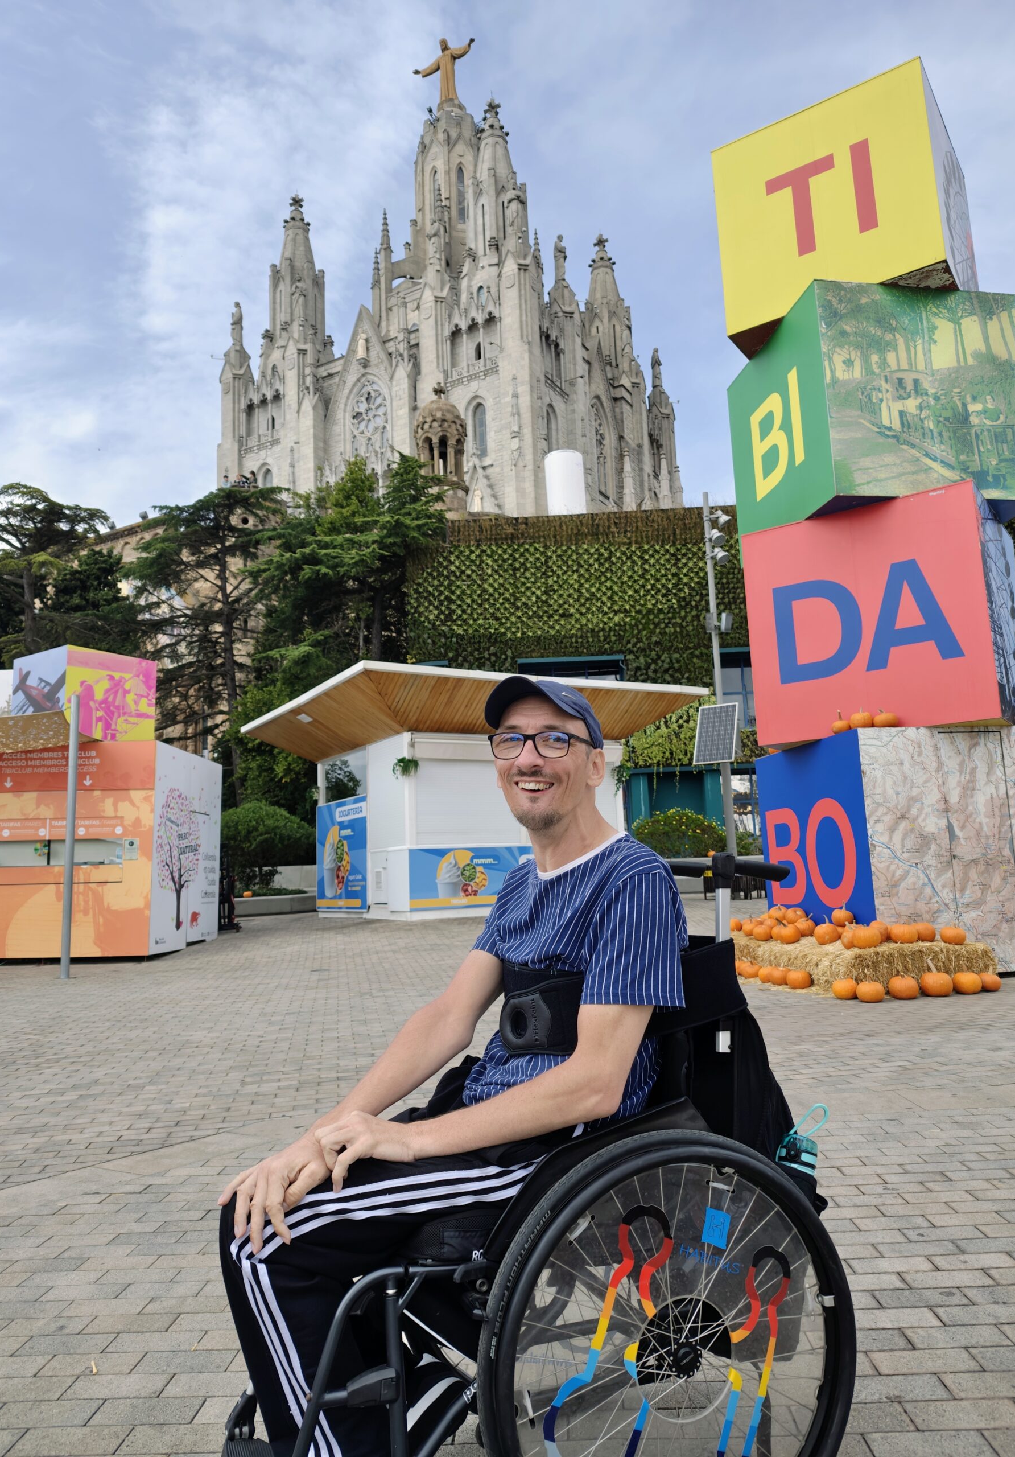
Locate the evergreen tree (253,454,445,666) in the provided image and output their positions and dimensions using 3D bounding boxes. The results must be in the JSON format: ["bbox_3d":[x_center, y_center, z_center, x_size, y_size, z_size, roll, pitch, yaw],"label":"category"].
[{"bbox_3d":[-4.313,-1.719,26.561,5.166,12.293,5.166,-2,-8,0],"label":"evergreen tree"}]

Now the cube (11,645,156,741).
[{"bbox_3d":[-6.638,-0.326,15.197,1.512,1.512,1.512,-7,-10,35],"label":"cube"}]

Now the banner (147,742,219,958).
[{"bbox_3d":[-4.986,1.884,15.113,0.100,2.954,3.172,-1,-8,0],"label":"banner"}]

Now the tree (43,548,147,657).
[{"bbox_3d":[-12.997,-0.292,30.444,3.691,11.281,3.691,-2,-8,0],"label":"tree"}]

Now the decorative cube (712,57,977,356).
[{"bbox_3d":[3.489,-4.801,9.836,2.000,2.000,2.000,-8,-10,34],"label":"decorative cube"}]

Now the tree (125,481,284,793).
[{"bbox_3d":[-8.160,-1.214,26.003,4.198,11.432,4.198,-2,-8,0],"label":"tree"}]

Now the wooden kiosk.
[{"bbox_3d":[-0.883,1.553,18.505,6.613,3.829,6.951,3,-10,-29],"label":"wooden kiosk"}]

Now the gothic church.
[{"bbox_3d":[-4.027,-34.006,79.141,26.190,50.706,26.190,-7,-10,30],"label":"gothic church"}]

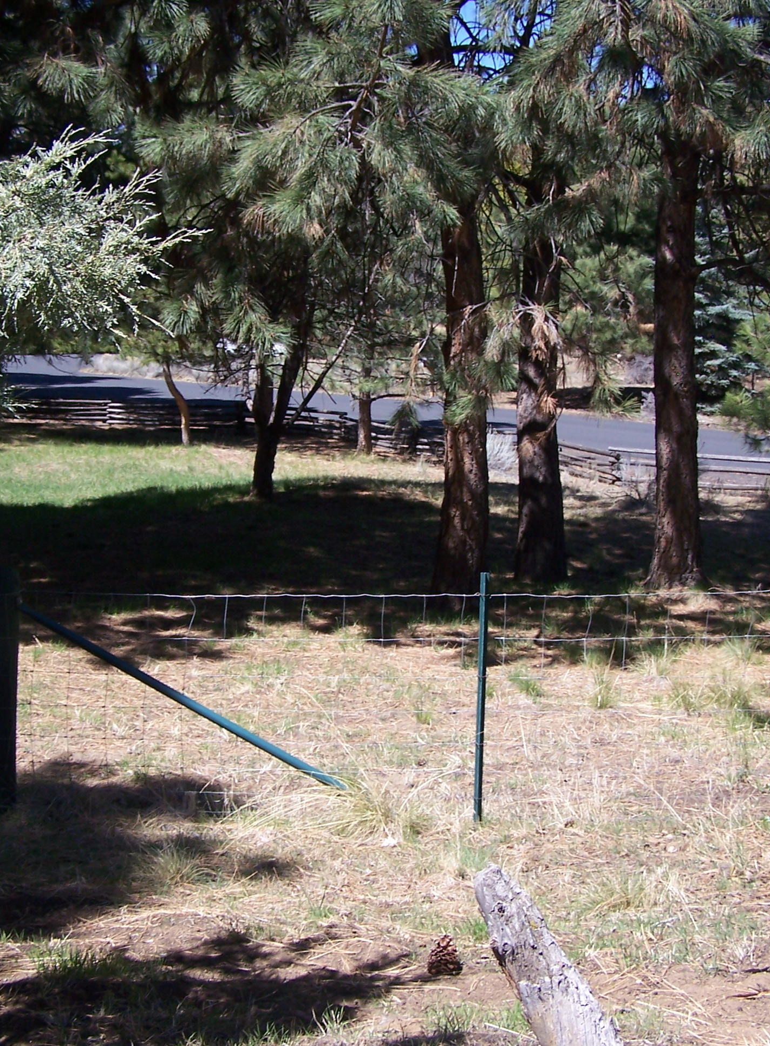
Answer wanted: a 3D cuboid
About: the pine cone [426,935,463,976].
[{"bbox_3d":[0.167,1.199,4.250,0.094,0.102,0.094,1,4,0],"label":"pine cone"}]

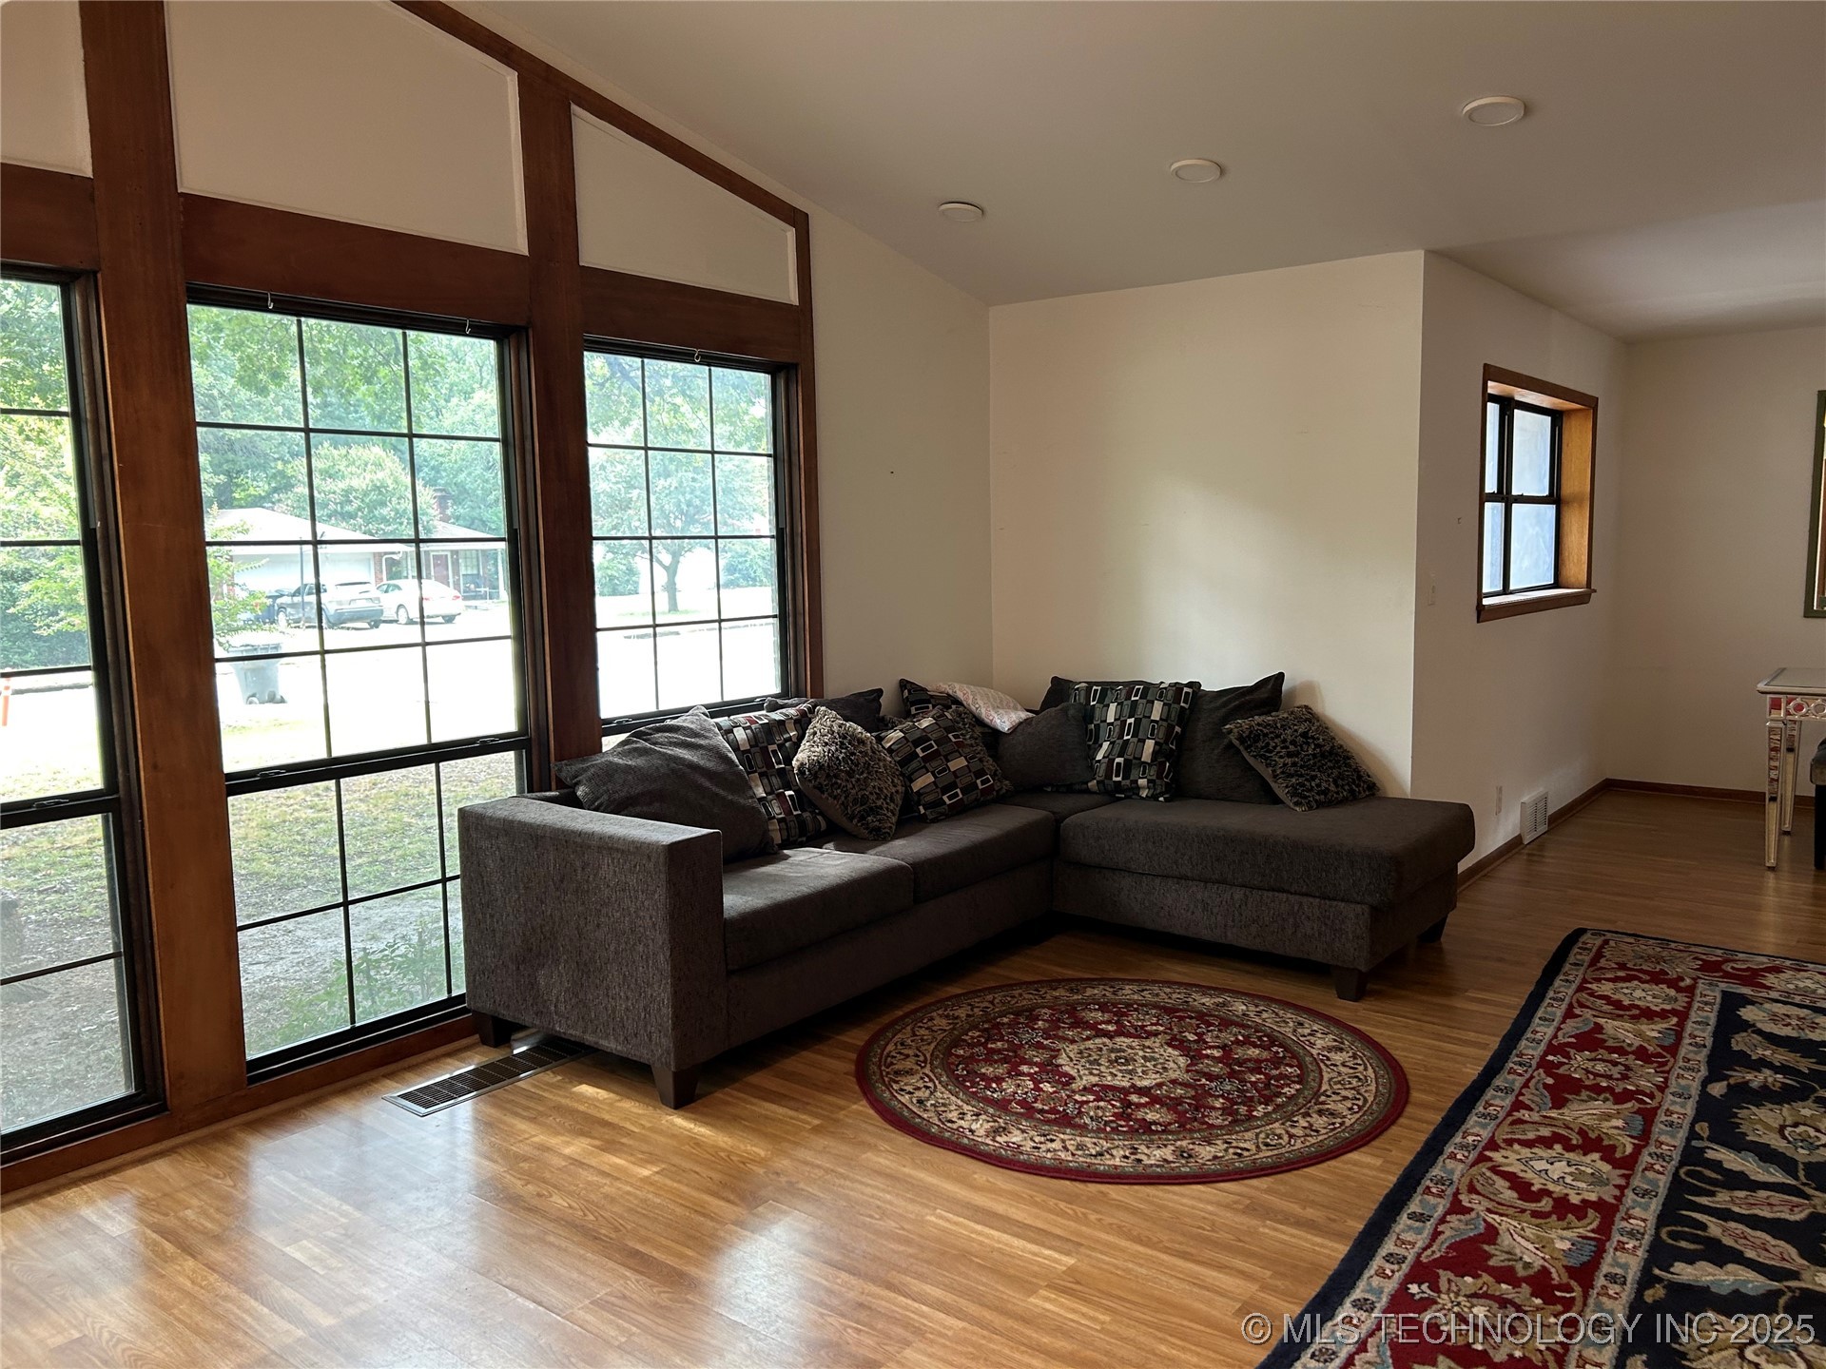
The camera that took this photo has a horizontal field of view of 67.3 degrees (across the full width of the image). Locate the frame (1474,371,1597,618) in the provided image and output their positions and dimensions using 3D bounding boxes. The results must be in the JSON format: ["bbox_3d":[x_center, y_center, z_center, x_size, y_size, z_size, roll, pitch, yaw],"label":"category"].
[{"bbox_3d":[2.828,-0.855,6.312,0.170,1.029,2.000,4,8,38],"label":"frame"}]

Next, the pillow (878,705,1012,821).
[{"bbox_3d":[0.095,0.288,4.940,0.420,0.420,0.150,-26,-11,-39],"label":"pillow"}]

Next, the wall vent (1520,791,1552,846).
[{"bbox_3d":[2.923,0.625,6.464,0.045,0.200,0.385,4,8,38],"label":"wall vent"}]

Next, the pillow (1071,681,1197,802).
[{"bbox_3d":[0.820,0.214,5.348,0.480,0.470,0.150,0,-27,26],"label":"pillow"}]

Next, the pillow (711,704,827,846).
[{"bbox_3d":[-0.452,0.310,4.562,0.160,0.460,0.480,-29,-12,37],"label":"pillow"}]

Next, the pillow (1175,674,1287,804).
[{"bbox_3d":[1.127,0.179,5.250,0.600,0.460,0.180,4,-16,38],"label":"pillow"}]

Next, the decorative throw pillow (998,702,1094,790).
[{"bbox_3d":[0.507,0.233,5.212,0.400,0.370,0.160,-1,-20,5],"label":"decorative throw pillow"}]

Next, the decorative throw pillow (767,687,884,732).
[{"bbox_3d":[-0.238,0.267,5.015,0.180,0.460,0.620,-32,-14,36],"label":"decorative throw pillow"}]

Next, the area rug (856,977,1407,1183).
[{"bbox_3d":[0.590,1.046,3.833,1.490,0.010,1.490,-1,6,0],"label":"area rug"}]

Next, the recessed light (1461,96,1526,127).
[{"bbox_3d":[1.628,-1.604,3.843,0.165,0.020,0.165,4,-4,38],"label":"recessed light"}]

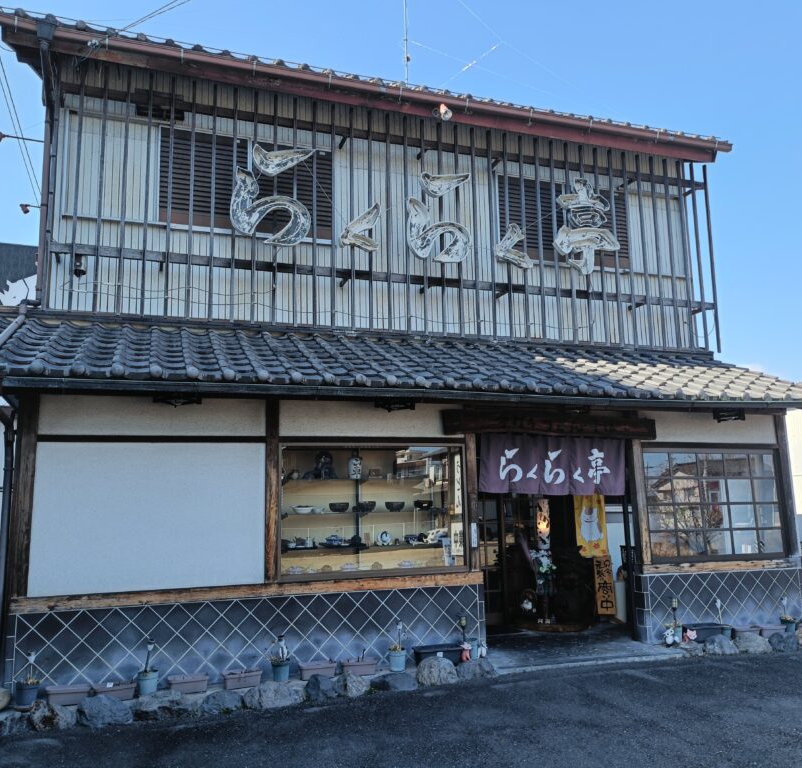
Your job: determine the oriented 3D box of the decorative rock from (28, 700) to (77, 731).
[{"bbox_3d":[-2.352,2.225,5.003,0.310,0.180,0.240,2,-9,-19],"label":"decorative rock"}]

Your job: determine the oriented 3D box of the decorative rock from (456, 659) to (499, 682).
[{"bbox_3d":[0.639,2.379,6.200,0.345,0.130,0.250,2,-9,-20],"label":"decorative rock"}]

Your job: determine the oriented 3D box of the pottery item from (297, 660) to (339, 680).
[{"bbox_3d":[-0.660,2.250,5.841,0.290,0.125,0.150,2,-9,-19],"label":"pottery item"}]

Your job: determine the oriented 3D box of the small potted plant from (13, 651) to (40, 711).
[{"bbox_3d":[-2.716,2.154,5.379,0.146,0.392,0.146,2,-10,-19],"label":"small potted plant"}]

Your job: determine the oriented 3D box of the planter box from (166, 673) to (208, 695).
[{"bbox_3d":[-1.611,2.273,5.600,0.298,0.115,0.155,2,-9,-20],"label":"planter box"}]

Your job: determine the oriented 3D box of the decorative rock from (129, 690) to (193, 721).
[{"bbox_3d":[-1.681,2.245,5.197,0.430,0.180,0.260,2,-9,-19],"label":"decorative rock"}]

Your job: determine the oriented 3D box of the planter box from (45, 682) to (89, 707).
[{"bbox_3d":[-2.384,2.243,5.316,0.300,0.118,0.155,2,-9,-20],"label":"planter box"}]

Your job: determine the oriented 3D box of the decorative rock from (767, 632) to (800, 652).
[{"bbox_3d":[3.840,2.593,7.420,0.278,0.175,0.208,2,-10,-19],"label":"decorative rock"}]

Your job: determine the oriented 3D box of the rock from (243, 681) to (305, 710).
[{"bbox_3d":[-0.980,2.412,5.733,0.468,0.168,0.290,2,-10,-19],"label":"rock"}]

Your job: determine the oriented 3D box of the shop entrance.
[{"bbox_3d":[1.497,1.716,7.137,1.690,1.420,0.400,2,-9,-19],"label":"shop entrance"}]

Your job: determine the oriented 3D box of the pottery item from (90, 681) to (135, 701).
[{"bbox_3d":[-2.157,2.324,5.575,0.310,0.105,0.144,2,-10,-19],"label":"pottery item"}]

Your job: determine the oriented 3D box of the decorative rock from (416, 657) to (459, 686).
[{"bbox_3d":[0.312,2.414,6.209,0.358,0.207,0.269,2,-10,-19],"label":"decorative rock"}]

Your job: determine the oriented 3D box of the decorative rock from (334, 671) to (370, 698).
[{"bbox_3d":[-0.377,2.344,5.810,0.275,0.165,0.210,2,-9,-20],"label":"decorative rock"}]

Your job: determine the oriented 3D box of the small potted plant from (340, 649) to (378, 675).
[{"bbox_3d":[-0.360,2.287,6.064,0.300,0.180,0.155,2,-9,-20],"label":"small potted plant"}]

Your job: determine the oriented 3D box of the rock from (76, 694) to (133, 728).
[{"bbox_3d":[-2.128,2.363,5.341,0.368,0.196,0.239,2,-10,-19],"label":"rock"}]

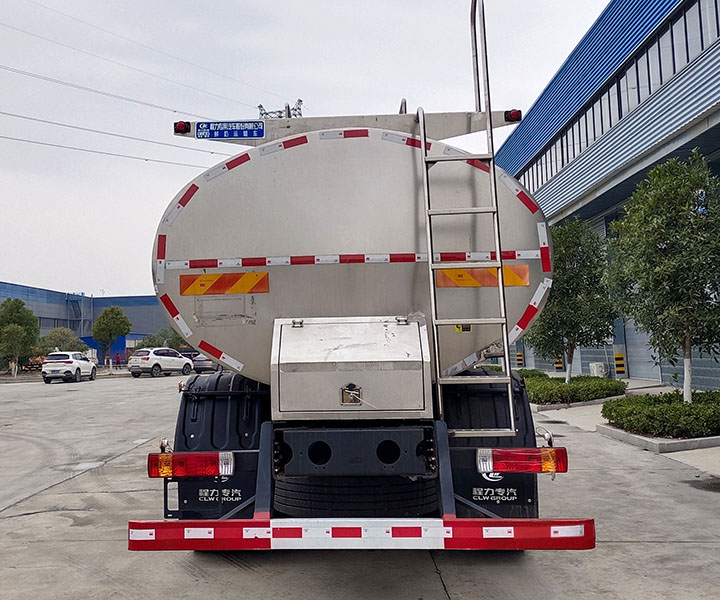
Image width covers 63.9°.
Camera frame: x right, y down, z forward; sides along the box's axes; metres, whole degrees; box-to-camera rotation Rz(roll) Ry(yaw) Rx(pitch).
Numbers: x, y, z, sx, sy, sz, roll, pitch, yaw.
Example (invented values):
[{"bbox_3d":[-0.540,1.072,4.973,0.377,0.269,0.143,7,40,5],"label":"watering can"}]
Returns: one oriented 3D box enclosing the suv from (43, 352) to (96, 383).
[{"bbox_3d":[-16.659,3.865,33.388,1.840,1.690,4.500,-1,-5,-9],"label":"suv"}]

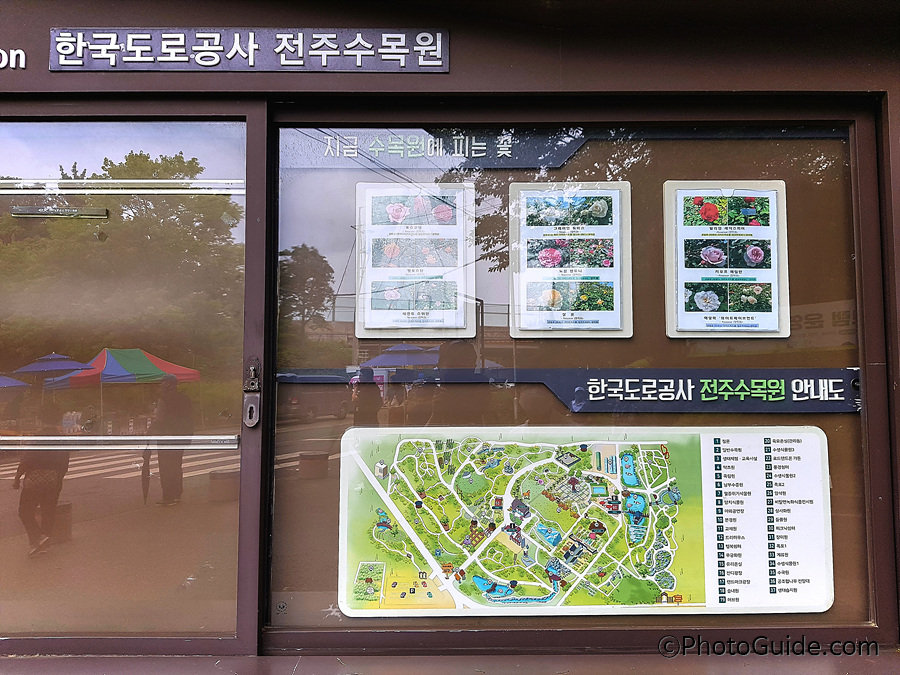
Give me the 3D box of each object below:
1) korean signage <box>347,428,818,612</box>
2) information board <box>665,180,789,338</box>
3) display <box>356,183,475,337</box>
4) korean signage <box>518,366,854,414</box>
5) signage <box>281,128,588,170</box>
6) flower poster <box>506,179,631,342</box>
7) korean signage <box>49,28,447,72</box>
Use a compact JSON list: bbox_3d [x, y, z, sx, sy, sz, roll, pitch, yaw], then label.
[{"bbox_3d":[0.283,0.379,1.406,1.018,0.382,0.015,0,-4,-1],"label":"korean signage"},{"bbox_3d":[0.585,-0.165,1.440,0.261,0.337,0.020,0,-4,-1],"label":"information board"},{"bbox_3d":[-0.072,-0.162,1.433,0.252,0.330,0.020,0,-4,-1],"label":"display"},{"bbox_3d":[0.513,0.113,1.428,0.705,0.094,0.010,0,-4,-1],"label":"korean signage"},{"bbox_3d":[-0.033,-0.405,1.457,0.661,0.090,0.010,0,-4,-1],"label":"signage"},{"bbox_3d":[0.256,-0.163,1.436,0.258,0.332,0.020,0,-4,-1],"label":"flower poster"},{"bbox_3d":[-0.404,-0.579,1.378,0.805,0.090,0.020,0,-4,-1],"label":"korean signage"}]

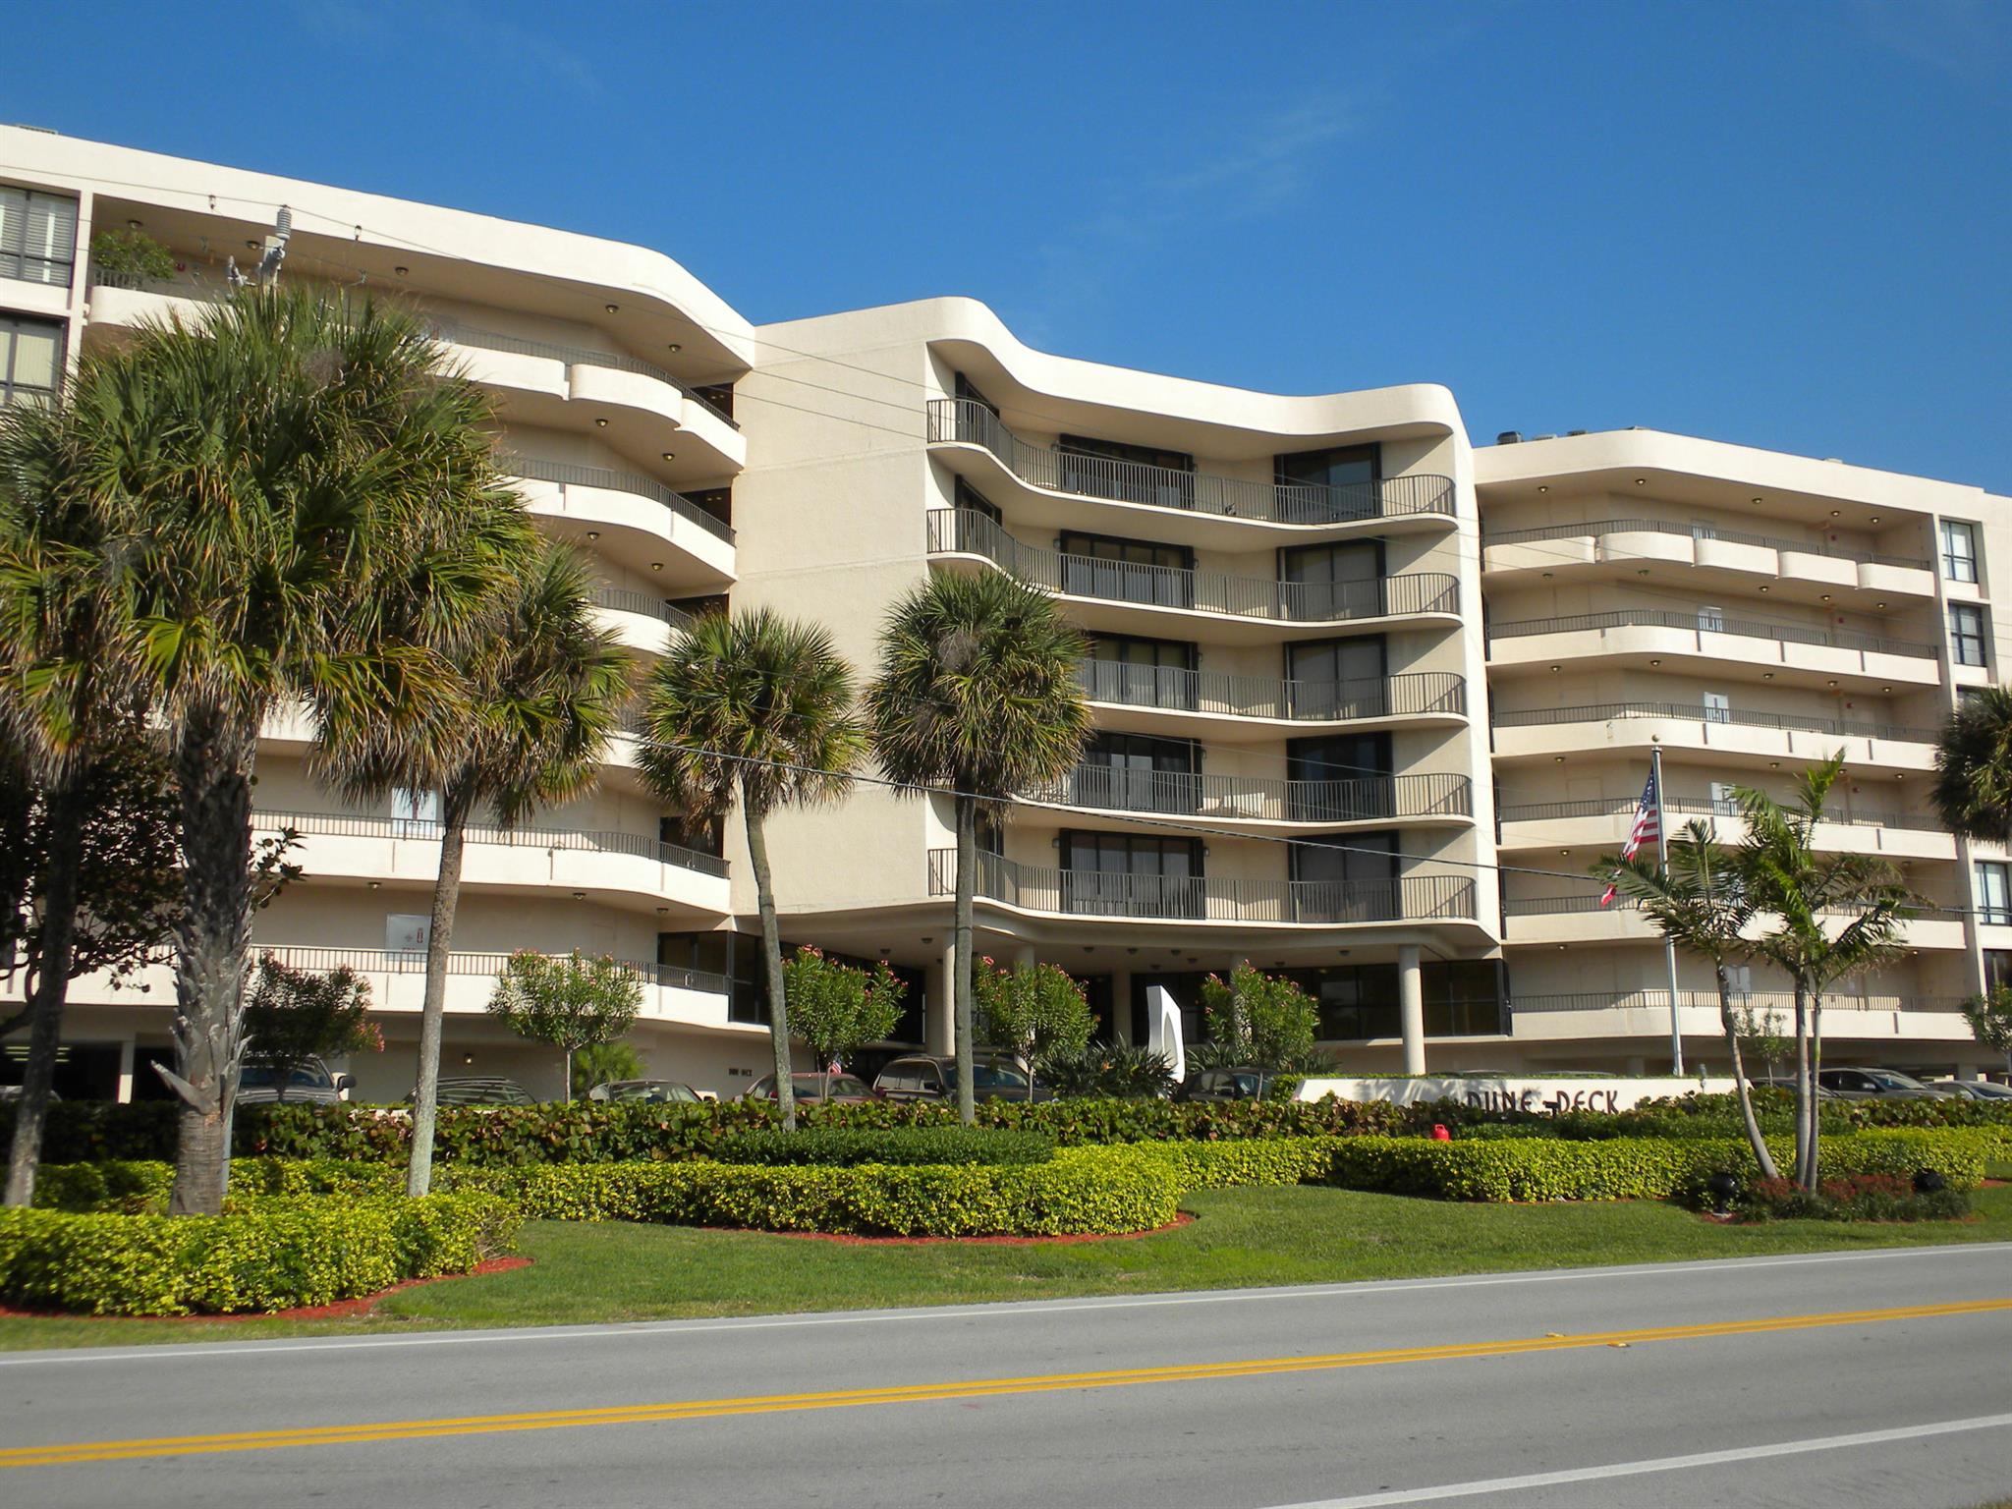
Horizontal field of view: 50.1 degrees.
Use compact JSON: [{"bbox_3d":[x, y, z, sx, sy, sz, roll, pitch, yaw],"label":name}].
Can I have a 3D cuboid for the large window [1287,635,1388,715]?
[{"bbox_3d":[9.002,-1.992,58.412,2.850,2.300,0.150,-5,-10,25],"label":"large window"}]

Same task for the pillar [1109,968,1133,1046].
[{"bbox_3d":[3.523,7.637,64.953,0.520,2.550,0.520,5,-11,-27],"label":"pillar"}]

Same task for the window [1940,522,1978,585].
[{"bbox_3d":[29.393,-6.224,66.280,1.420,1.880,0.150,5,-12,-28],"label":"window"}]

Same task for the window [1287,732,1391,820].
[{"bbox_3d":[9.026,0.624,58.012,2.850,2.300,0.150,-5,-10,25],"label":"window"}]

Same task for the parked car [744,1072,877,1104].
[{"bbox_3d":[-2.984,5.843,34.683,1.800,1.430,4.750,4,-11,-27],"label":"parked car"}]

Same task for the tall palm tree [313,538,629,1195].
[{"bbox_3d":[-4.987,1.158,19.698,2.850,6.416,2.850,5,-12,-28],"label":"tall palm tree"}]

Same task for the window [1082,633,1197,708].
[{"bbox_3d":[3.400,-2.049,58.088,4.200,2.400,0.150,5,-12,-28],"label":"window"}]

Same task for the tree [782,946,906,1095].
[{"bbox_3d":[-2.617,4.754,34.605,2.000,3.364,2.000,-1,-11,0],"label":"tree"}]

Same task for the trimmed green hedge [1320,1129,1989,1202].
[{"bbox_3d":[9.017,5.527,28.885,9.200,0.820,2.500,5,-12,-28],"label":"trimmed green hedge"}]

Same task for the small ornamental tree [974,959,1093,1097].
[{"bbox_3d":[0.433,4.717,32.740,1.850,3.181,1.850,0,-9,0],"label":"small ornamental tree"}]

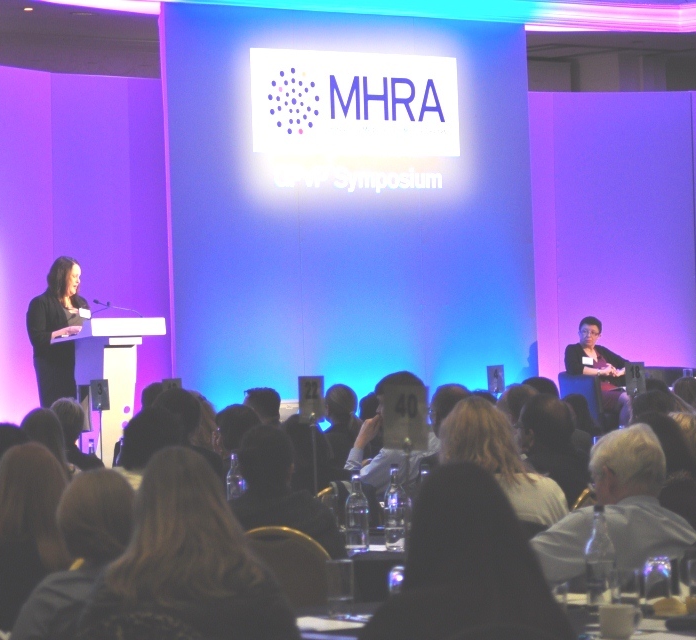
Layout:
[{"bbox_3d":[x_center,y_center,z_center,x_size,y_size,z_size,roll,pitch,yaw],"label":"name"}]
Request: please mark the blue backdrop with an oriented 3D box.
[{"bbox_3d":[0.076,-0.612,22.500,3.630,3.682,0.070,-1,-1,-36],"label":"blue backdrop"}]

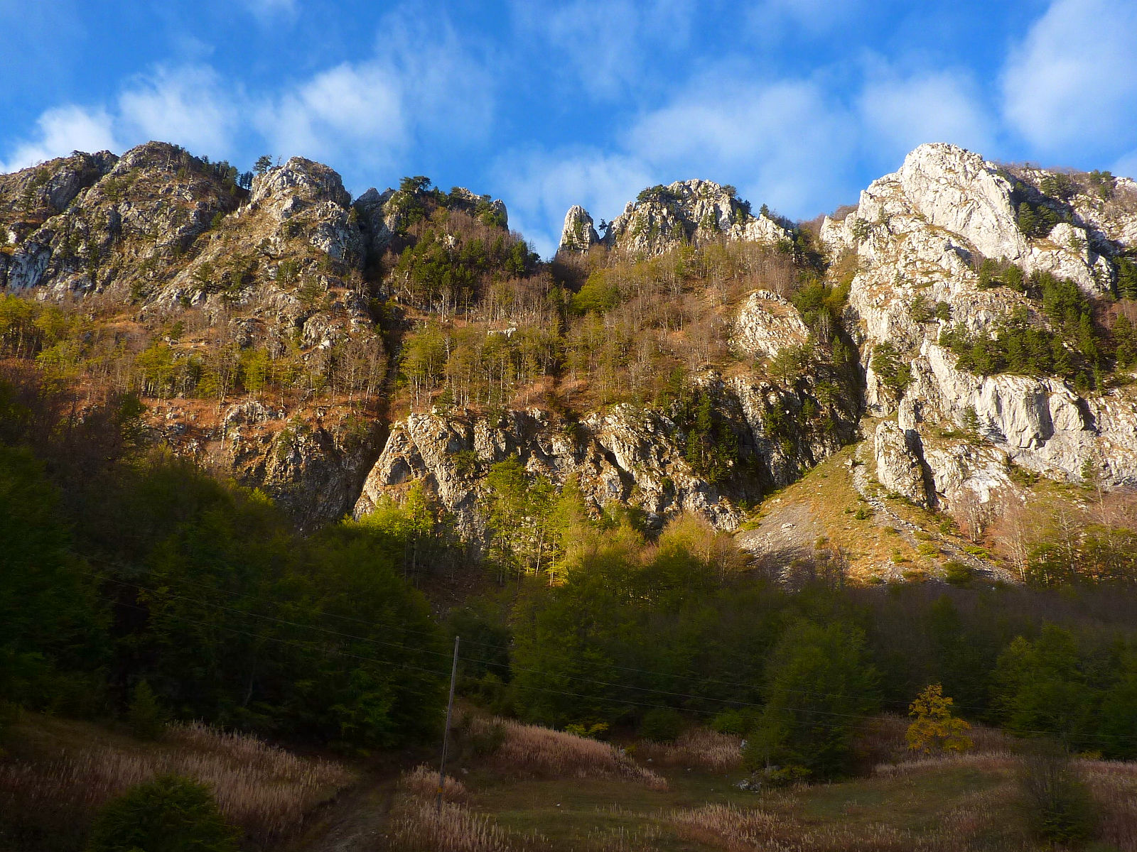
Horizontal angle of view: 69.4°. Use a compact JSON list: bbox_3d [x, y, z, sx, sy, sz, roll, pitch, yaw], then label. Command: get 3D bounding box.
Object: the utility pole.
[{"bbox_3d":[-5.726,14.259,39.159,0.210,8.200,0.210,6,-17,-6],"label":"utility pole"}]

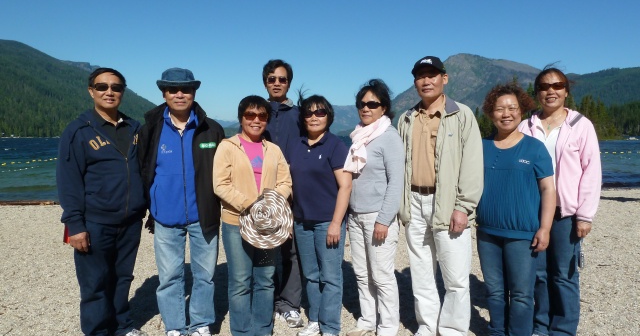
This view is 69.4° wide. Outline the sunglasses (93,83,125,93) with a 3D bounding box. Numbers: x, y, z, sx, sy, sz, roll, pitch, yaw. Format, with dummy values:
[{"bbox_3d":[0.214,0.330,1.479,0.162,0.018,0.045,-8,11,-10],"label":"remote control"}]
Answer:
[{"bbox_3d":[-1.167,-0.435,2.540,0.152,0.048,0.140,0,3,-31],"label":"sunglasses"}]

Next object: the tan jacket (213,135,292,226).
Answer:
[{"bbox_3d":[-0.408,0.075,2.792,0.470,0.530,0.330,-1,4,-13],"label":"tan jacket"}]

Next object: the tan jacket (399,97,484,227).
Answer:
[{"bbox_3d":[0.720,-0.027,2.775,0.490,0.745,0.290,2,5,28],"label":"tan jacket"}]

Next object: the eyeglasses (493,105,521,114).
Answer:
[{"bbox_3d":[1.045,-0.327,2.583,0.142,0.045,0.140,2,4,24],"label":"eyeglasses"}]

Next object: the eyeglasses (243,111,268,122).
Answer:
[{"bbox_3d":[-0.384,-0.300,2.720,0.148,0.056,0.140,2,3,-12],"label":"eyeglasses"}]

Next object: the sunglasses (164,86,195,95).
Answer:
[{"bbox_3d":[-0.815,-0.441,2.670,0.148,0.046,0.140,-1,4,-20],"label":"sunglasses"}]

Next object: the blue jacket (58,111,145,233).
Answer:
[{"bbox_3d":[-1.297,0.033,2.769,0.500,0.710,0.300,-3,5,-36],"label":"blue jacket"}]

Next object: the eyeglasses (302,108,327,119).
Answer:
[{"bbox_3d":[-0.028,-0.337,2.853,0.145,0.048,0.145,1,4,9],"label":"eyeglasses"}]

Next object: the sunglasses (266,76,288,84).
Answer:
[{"bbox_3d":[-0.284,-0.582,3.120,0.143,0.048,0.140,0,4,-3],"label":"sunglasses"}]

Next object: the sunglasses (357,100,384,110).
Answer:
[{"bbox_3d":[0.320,-0.376,2.810,0.146,0.050,0.140,3,5,34],"label":"sunglasses"}]

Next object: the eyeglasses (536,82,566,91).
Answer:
[{"bbox_3d":[1.369,-0.471,2.710,0.146,0.047,0.140,0,3,32],"label":"eyeglasses"}]

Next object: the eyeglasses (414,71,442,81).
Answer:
[{"bbox_3d":[0.650,-0.536,2.720,0.143,0.044,0.140,2,5,32],"label":"eyeglasses"}]

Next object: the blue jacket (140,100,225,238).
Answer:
[{"bbox_3d":[-0.806,0.003,2.690,0.490,0.750,0.300,-1,4,-15],"label":"blue jacket"}]

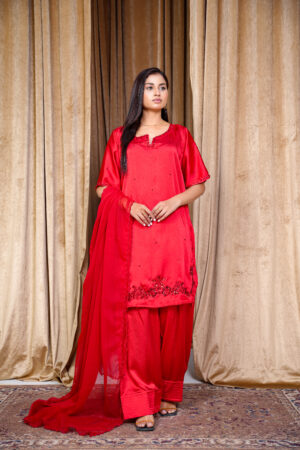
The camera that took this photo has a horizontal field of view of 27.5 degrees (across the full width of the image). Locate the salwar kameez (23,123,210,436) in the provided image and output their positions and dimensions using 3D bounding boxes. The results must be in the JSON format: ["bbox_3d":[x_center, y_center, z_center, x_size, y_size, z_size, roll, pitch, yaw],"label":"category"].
[{"bbox_3d":[-0.152,0.216,2.972,0.900,1.420,0.500,0,2,0],"label":"salwar kameez"}]

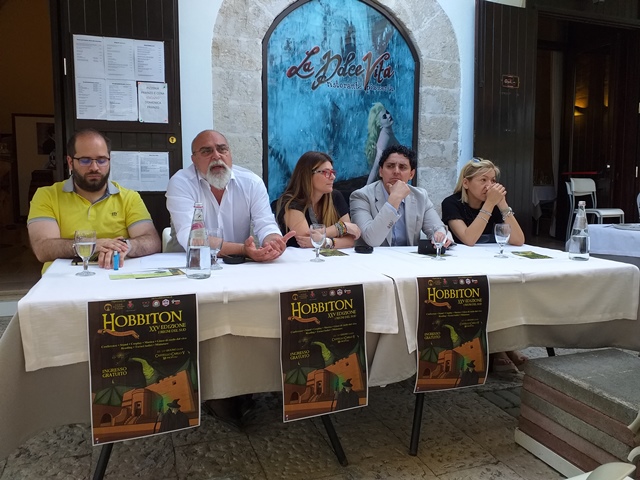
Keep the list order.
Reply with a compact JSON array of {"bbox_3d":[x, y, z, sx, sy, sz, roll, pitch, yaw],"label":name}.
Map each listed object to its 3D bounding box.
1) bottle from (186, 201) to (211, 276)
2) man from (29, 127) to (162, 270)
[{"bbox_3d":[-0.455,-0.002,1.858,0.092,0.272,0.092,0,6,0],"label":"bottle"},{"bbox_3d":[-1.016,0.179,2.278,0.590,1.329,0.800,-2,6,-17],"label":"man"}]

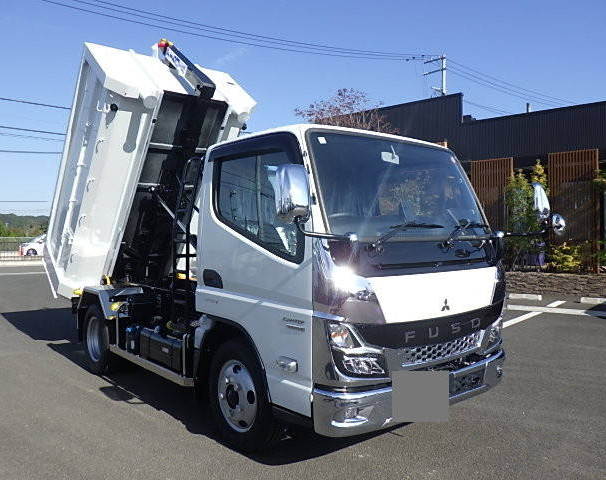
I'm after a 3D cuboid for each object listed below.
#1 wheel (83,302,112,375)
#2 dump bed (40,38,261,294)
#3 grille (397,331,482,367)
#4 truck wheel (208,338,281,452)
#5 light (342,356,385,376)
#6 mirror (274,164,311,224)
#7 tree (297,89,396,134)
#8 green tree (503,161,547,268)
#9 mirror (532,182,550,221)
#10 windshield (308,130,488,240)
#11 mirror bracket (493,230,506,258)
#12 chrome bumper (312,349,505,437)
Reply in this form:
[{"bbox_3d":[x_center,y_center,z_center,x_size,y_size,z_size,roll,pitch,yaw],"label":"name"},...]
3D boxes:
[{"bbox_3d":[-1.981,0.979,5.143,0.200,0.695,0.695,-1,0,-40],"label":"wheel"},{"bbox_3d":[-1.778,-0.522,6.016,1.680,2.870,1.190,-1,39,-40],"label":"dump bed"},{"bbox_3d":[0.797,0.607,2.950,0.770,0.120,0.080,-1,0,-40],"label":"grille"},{"bbox_3d":[-0.346,0.964,3.251,0.200,0.695,0.695,-1,0,-40],"label":"truck wheel"},{"bbox_3d":[0.286,0.629,2.615,0.220,0.112,0.115,-1,0,-28],"label":"light"},{"bbox_3d":[-0.039,-0.206,2.234,0.165,0.265,0.090,-1,0,-32],"label":"mirror"},{"bbox_3d":[1.319,-1.820,15.992,3.100,5.600,3.100,-1,0,43],"label":"tree"},{"bbox_3d":[5.243,-0.601,12.200,0.950,2.400,0.900,-1,0,43],"label":"green tree"},{"bbox_3d":[1.666,-0.268,3.623,0.090,0.265,0.165,-1,0,42],"label":"mirror"},{"bbox_3d":[0.658,-0.338,3.097,1.500,0.660,0.160,-1,-24,-40],"label":"windshield"},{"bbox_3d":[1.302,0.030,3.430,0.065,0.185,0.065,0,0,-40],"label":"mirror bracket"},{"bbox_3d":[0.768,0.837,2.990,1.690,0.245,0.250,-1,0,-40],"label":"chrome bumper"}]

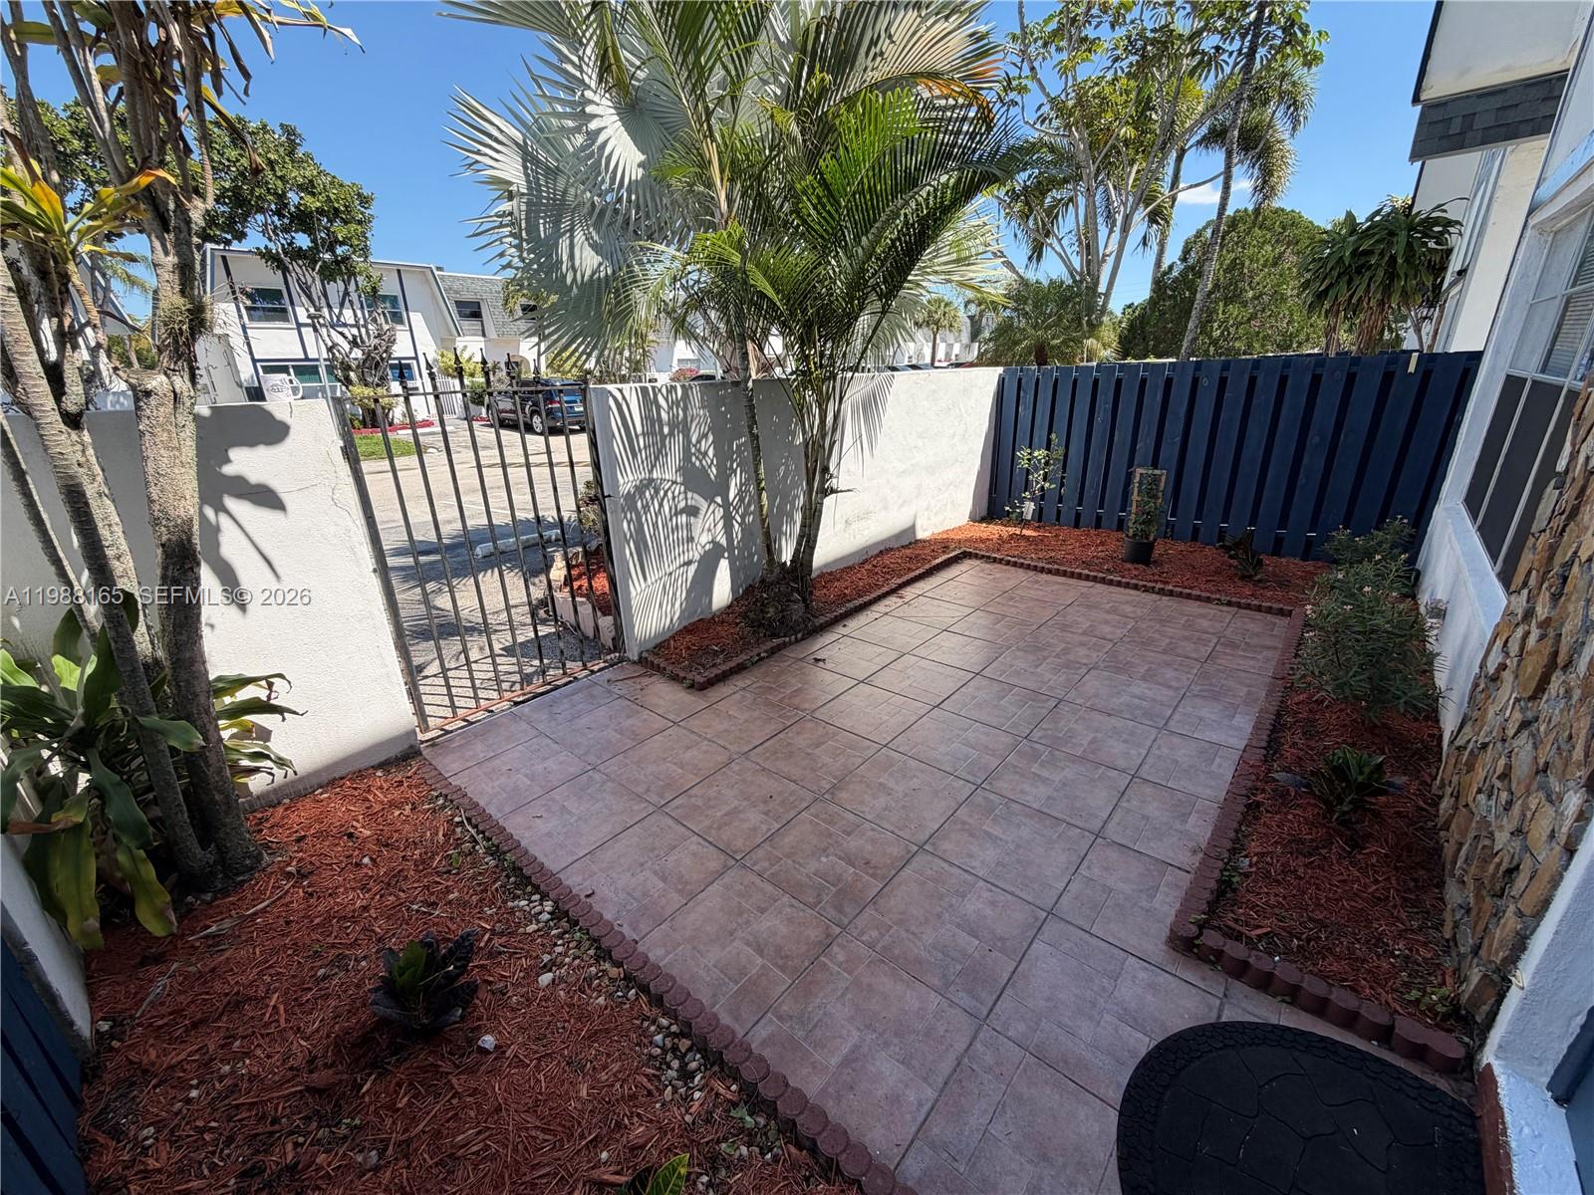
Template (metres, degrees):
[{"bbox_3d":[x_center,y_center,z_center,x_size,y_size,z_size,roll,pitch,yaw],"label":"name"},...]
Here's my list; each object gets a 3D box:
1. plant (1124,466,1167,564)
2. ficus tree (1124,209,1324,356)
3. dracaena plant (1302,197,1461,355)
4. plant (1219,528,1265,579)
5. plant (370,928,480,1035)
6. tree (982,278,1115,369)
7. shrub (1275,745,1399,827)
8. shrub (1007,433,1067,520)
[{"bbox_3d":[2.784,-0.669,5.162,0.280,0.760,0.260,15,26,39],"label":"plant"},{"bbox_3d":[7.394,-4.490,11.010,3.400,3.745,3.200,15,26,39],"label":"ficus tree"},{"bbox_3d":[6.299,-2.738,7.269,1.300,3.081,1.250,15,26,39],"label":"dracaena plant"},{"bbox_3d":[3.329,-0.352,4.833,0.300,0.360,0.300,15,26,39],"label":"plant"},{"bbox_3d":[-0.972,1.002,1.685,0.260,0.240,0.250,15,26,39],"label":"plant"},{"bbox_3d":[3.591,-3.261,9.543,1.950,2.659,1.900,15,26,39],"label":"tree"},{"bbox_3d":[1.947,0.654,2.323,0.360,0.270,0.330,15,26,39],"label":"shrub"},{"bbox_3d":[2.309,-1.105,6.221,0.510,0.880,0.460,15,26,39],"label":"shrub"}]

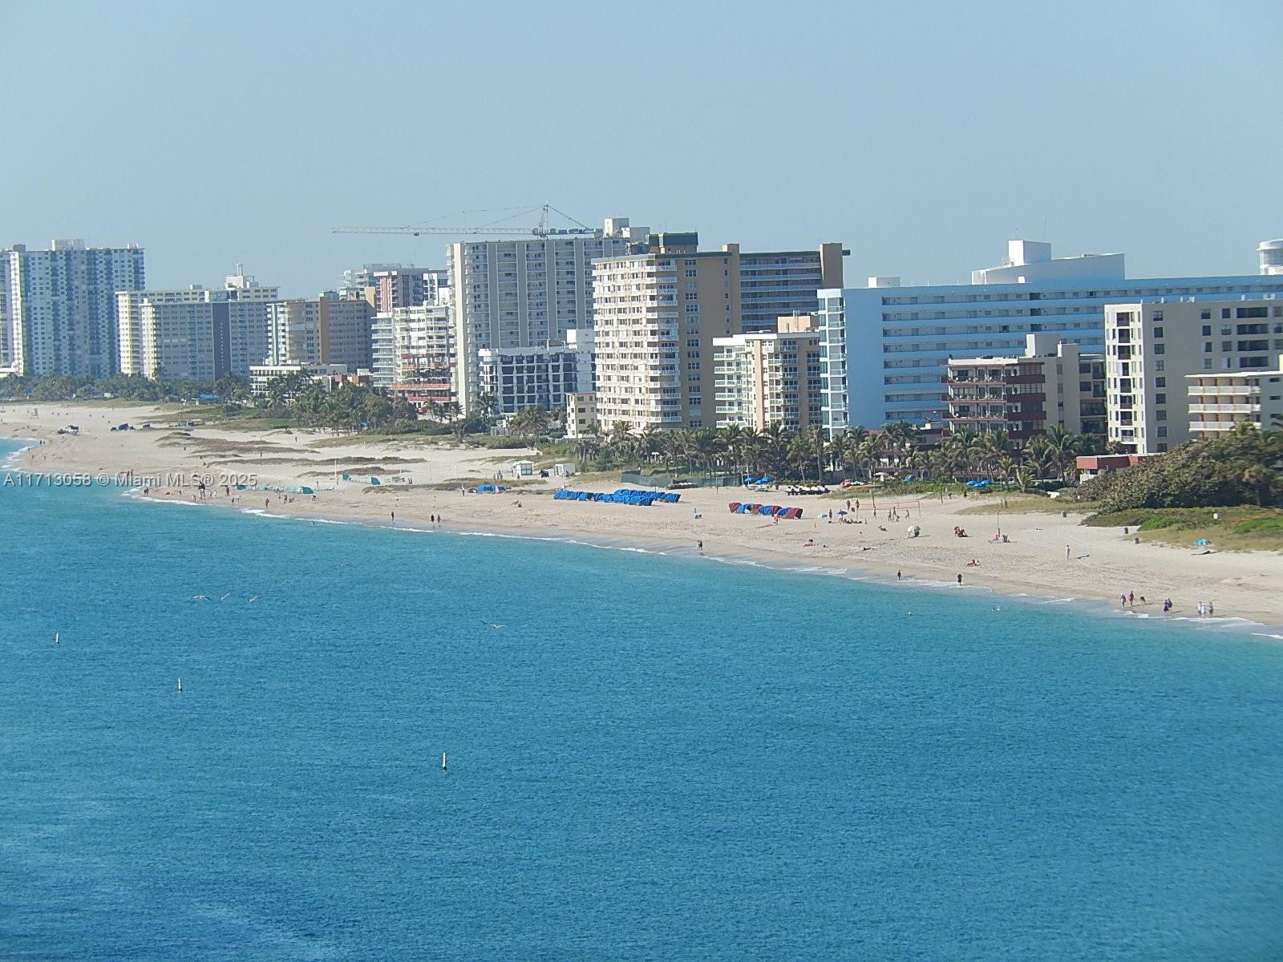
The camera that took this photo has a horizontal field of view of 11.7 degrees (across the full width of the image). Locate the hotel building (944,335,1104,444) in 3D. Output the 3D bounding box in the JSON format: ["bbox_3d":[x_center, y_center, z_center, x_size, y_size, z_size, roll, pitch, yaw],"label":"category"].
[{"bbox_3d":[67.012,-12.784,1082.936,20.000,24.200,31.000,-2,2,-18],"label":"hotel building"}]

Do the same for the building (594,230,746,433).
[{"bbox_3d":[6.323,-36.214,1552.723,20.000,49.800,84.000,-2,2,-11],"label":"building"}]

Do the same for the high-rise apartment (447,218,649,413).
[{"bbox_3d":[-25.490,-46.079,1815.632,57.000,57.500,22.000,-2,2,-11],"label":"high-rise apartment"}]

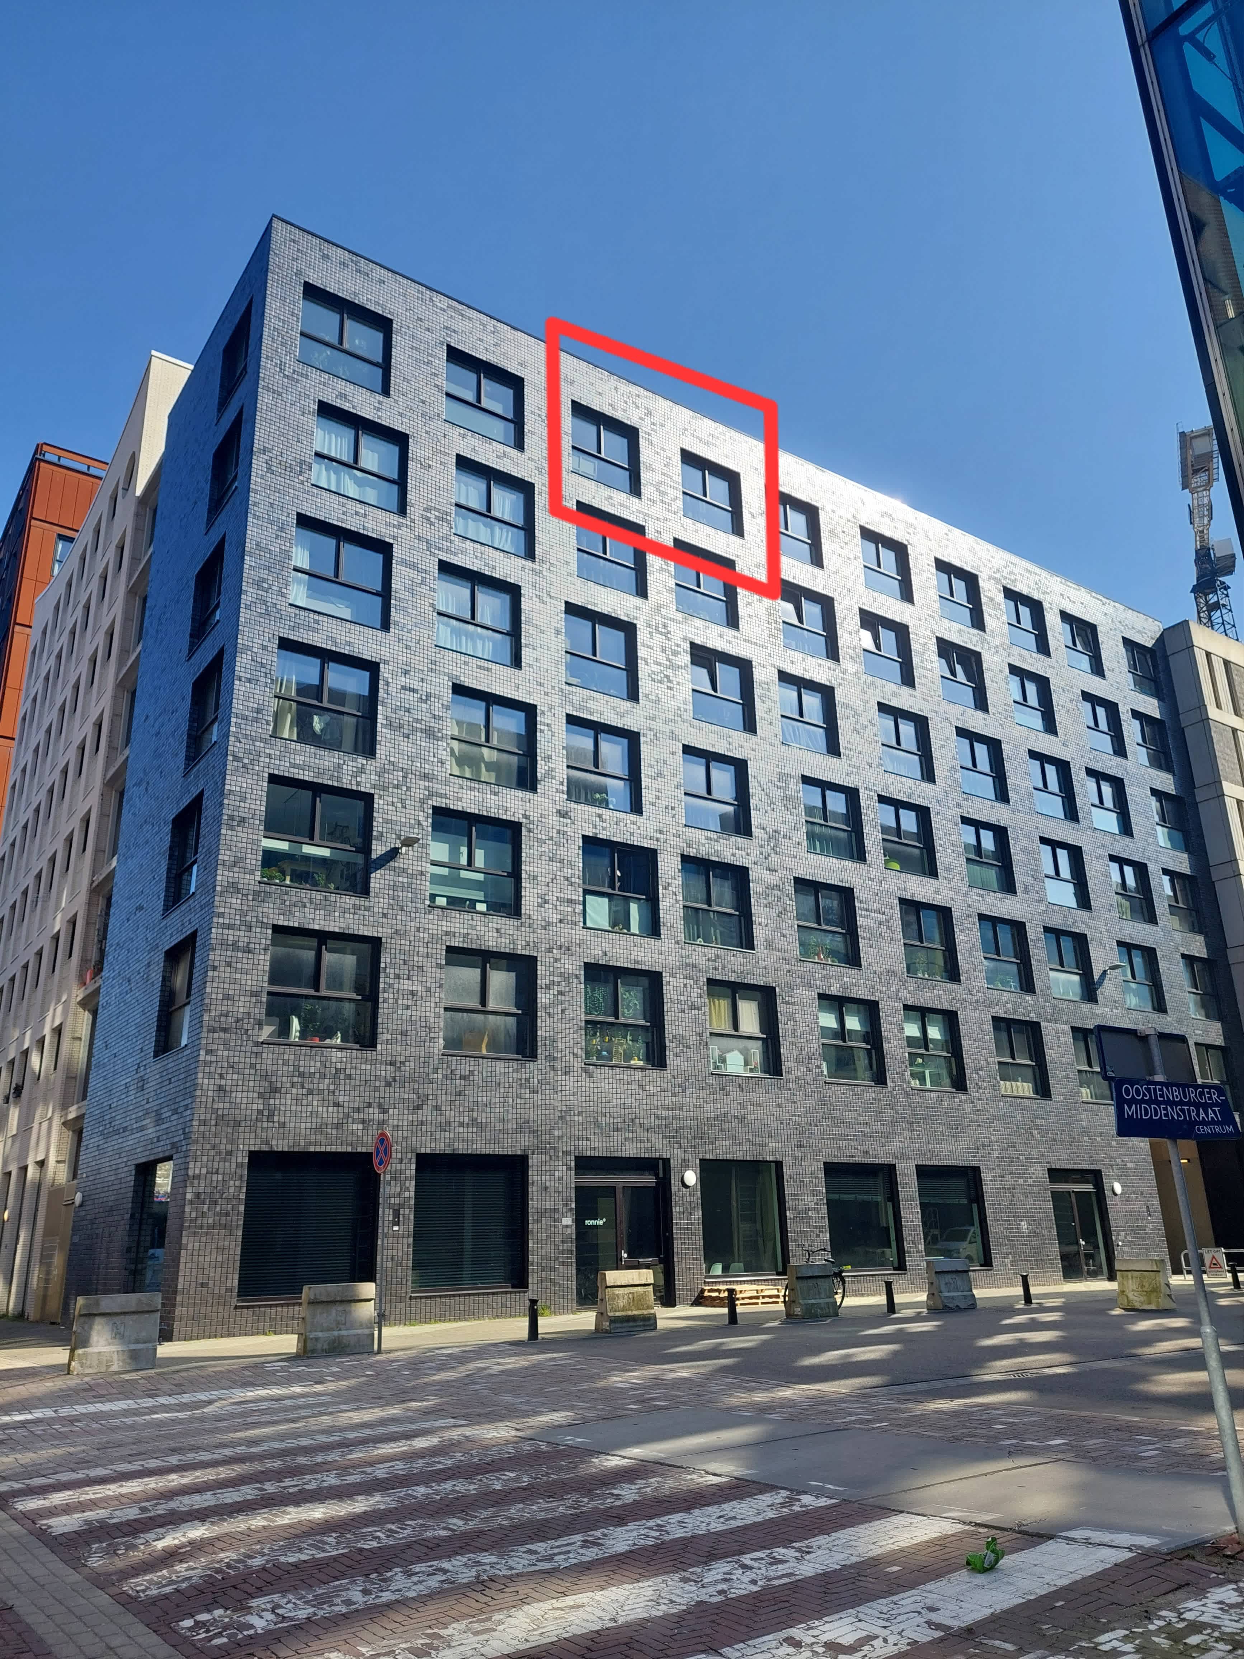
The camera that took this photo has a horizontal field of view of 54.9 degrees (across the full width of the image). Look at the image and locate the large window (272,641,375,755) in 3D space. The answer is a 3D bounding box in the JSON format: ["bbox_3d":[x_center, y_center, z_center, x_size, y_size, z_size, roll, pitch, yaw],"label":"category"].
[{"bbox_3d":[-6.073,-2.639,24.549,2.040,2.040,0.200,12,-23,-33],"label":"large window"}]

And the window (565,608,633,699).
[{"bbox_3d":[-0.570,-4.444,30.158,2.220,2.220,0.200,12,-23,-33],"label":"window"}]

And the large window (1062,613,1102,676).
[{"bbox_3d":[16.330,-6.488,42.759,2.140,2.150,0.220,12,-22,-33],"label":"large window"}]

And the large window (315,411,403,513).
[{"bbox_3d":[-5.966,-8.305,27.186,2.202,2.212,0.250,12,-23,-33],"label":"large window"}]

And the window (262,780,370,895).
[{"bbox_3d":[-6.069,0.177,23.830,2.140,2.150,0.220,12,-22,-33],"label":"window"}]

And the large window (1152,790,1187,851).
[{"bbox_3d":[20.098,-0.221,44.013,2.220,2.220,0.200,12,-23,-33],"label":"large window"}]

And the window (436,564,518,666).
[{"bbox_3d":[-3.292,-4.860,27.421,2.040,2.040,0.200,12,-23,-33],"label":"window"}]

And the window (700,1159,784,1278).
[{"bbox_3d":[2.719,8.792,27.082,2.451,2.523,0.250,11,-22,-33],"label":"window"}]

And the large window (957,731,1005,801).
[{"bbox_3d":[11.094,-1.917,37.088,2.040,2.040,0.200,12,-23,-33],"label":"large window"}]

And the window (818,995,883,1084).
[{"bbox_3d":[5.821,5.465,30.852,2.202,2.212,0.250,12,-23,-33],"label":"window"}]

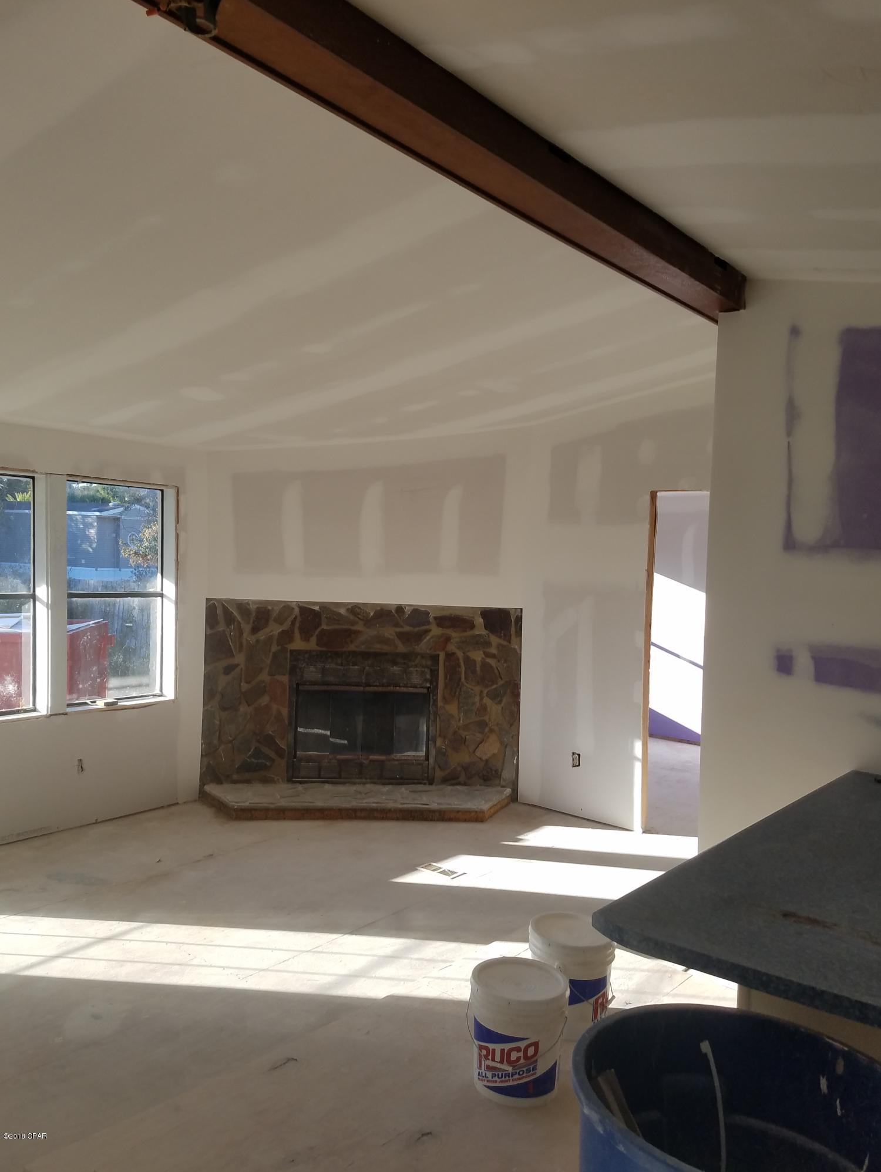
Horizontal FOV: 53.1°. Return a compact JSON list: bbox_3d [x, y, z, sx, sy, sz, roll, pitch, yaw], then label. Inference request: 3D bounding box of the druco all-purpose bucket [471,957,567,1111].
[{"bbox_3d":[0.240,1.381,2.740,0.307,0.335,0.307,2,1,0],"label":"druco all-purpose bucket"}]

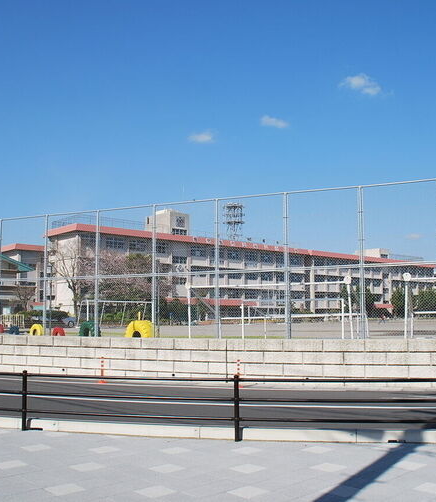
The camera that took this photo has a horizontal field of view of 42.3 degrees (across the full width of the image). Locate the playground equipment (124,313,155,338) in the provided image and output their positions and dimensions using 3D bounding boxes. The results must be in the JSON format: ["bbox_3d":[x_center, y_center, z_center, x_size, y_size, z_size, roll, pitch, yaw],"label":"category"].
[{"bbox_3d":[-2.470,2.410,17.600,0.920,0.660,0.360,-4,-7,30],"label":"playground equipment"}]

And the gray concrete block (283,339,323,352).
[{"bbox_3d":[2.120,2.340,13.930,1.000,0.300,0.330,-2,-6,18],"label":"gray concrete block"}]

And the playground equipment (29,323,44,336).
[{"bbox_3d":[-6.370,2.780,19.800,0.500,0.450,0.220,-4,-7,30],"label":"playground equipment"}]

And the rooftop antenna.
[{"bbox_3d":[3.250,-6.290,118.000,4.000,8.300,4.000,-2,-6,17],"label":"rooftop antenna"}]

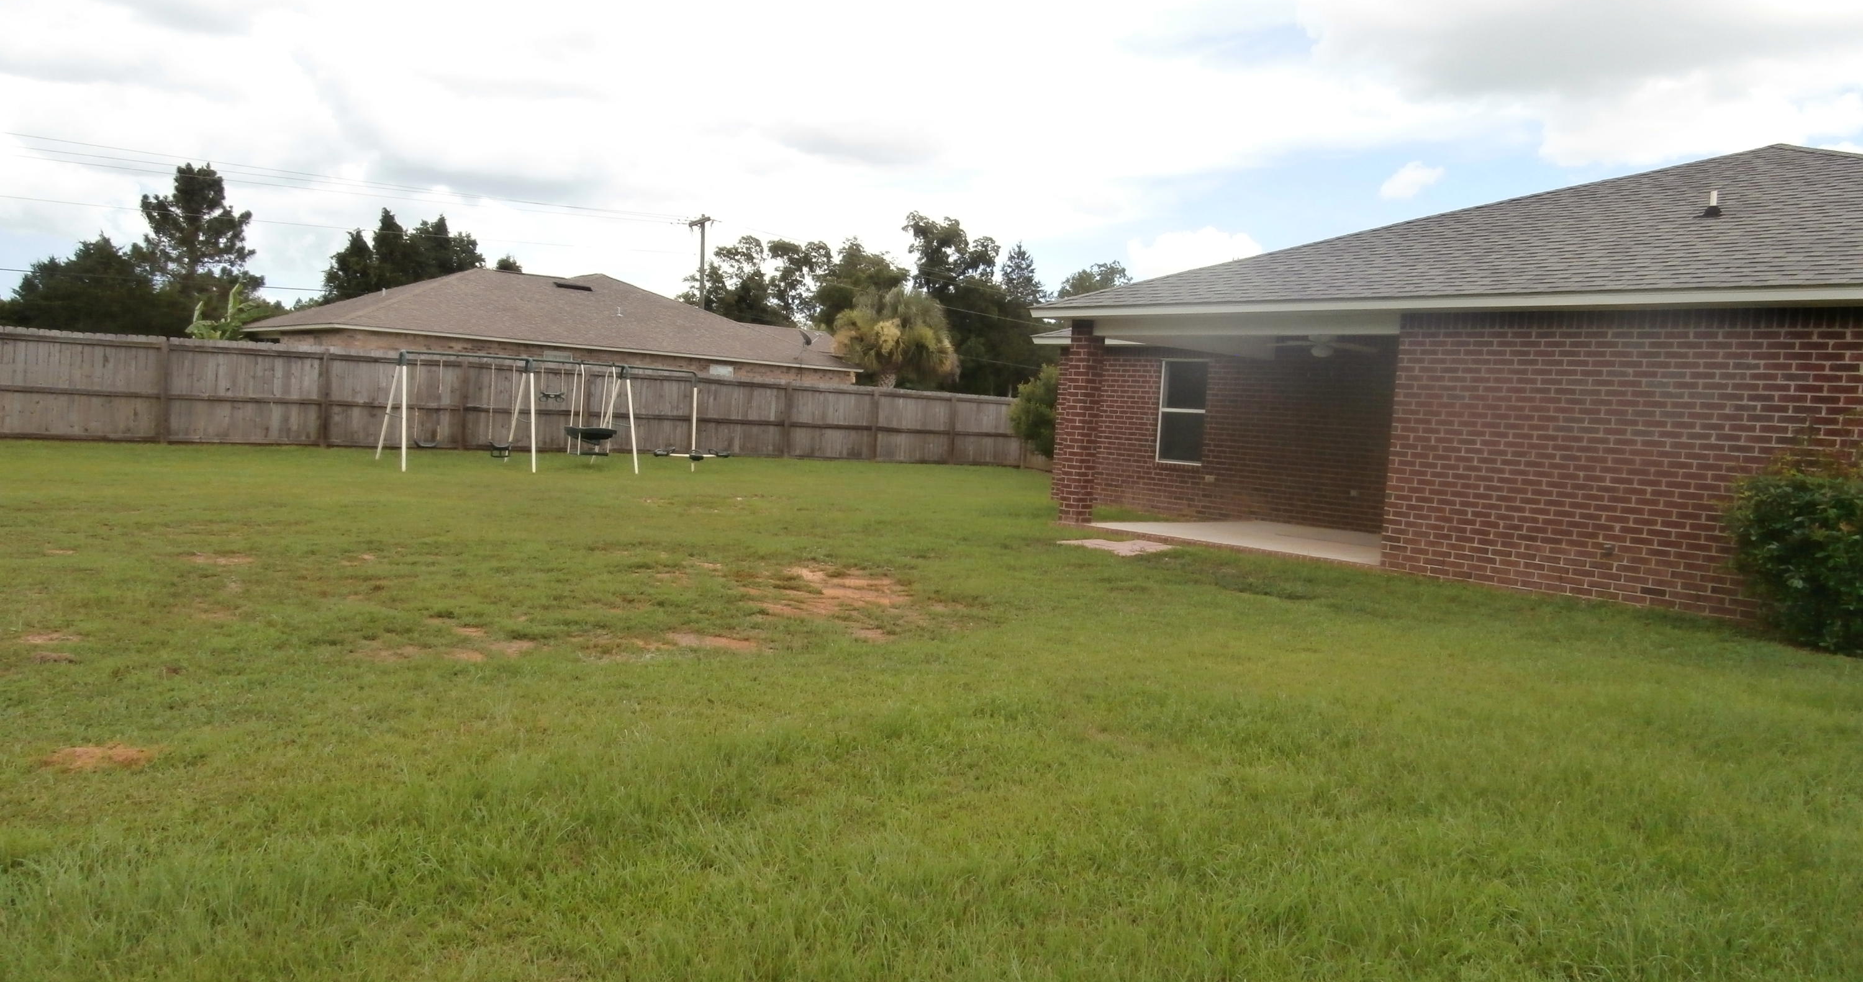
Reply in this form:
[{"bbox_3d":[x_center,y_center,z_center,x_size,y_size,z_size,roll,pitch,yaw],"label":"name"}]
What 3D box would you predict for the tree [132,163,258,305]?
[{"bbox_3d":[-40.152,-11.679,70.386,6.700,12.100,6.700,3,4,0],"label":"tree"}]

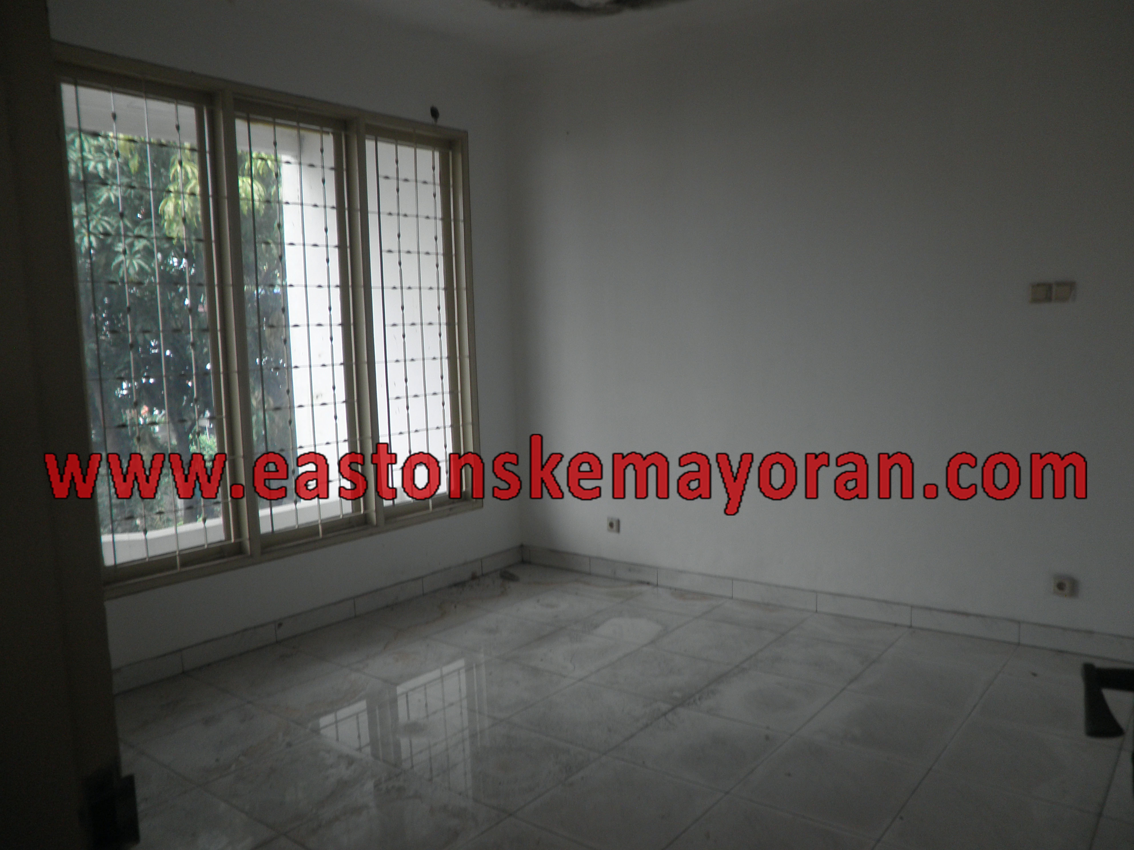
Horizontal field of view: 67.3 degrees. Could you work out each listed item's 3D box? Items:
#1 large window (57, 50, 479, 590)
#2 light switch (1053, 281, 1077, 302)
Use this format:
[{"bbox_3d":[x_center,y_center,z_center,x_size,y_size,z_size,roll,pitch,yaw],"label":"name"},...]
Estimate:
[{"bbox_3d":[-1.362,-0.505,4.463,0.120,2.290,2.400,2,7,39],"label":"large window"},{"bbox_3d":[1.773,-0.475,3.037,0.075,0.075,0.018,2,7,39],"label":"light switch"}]

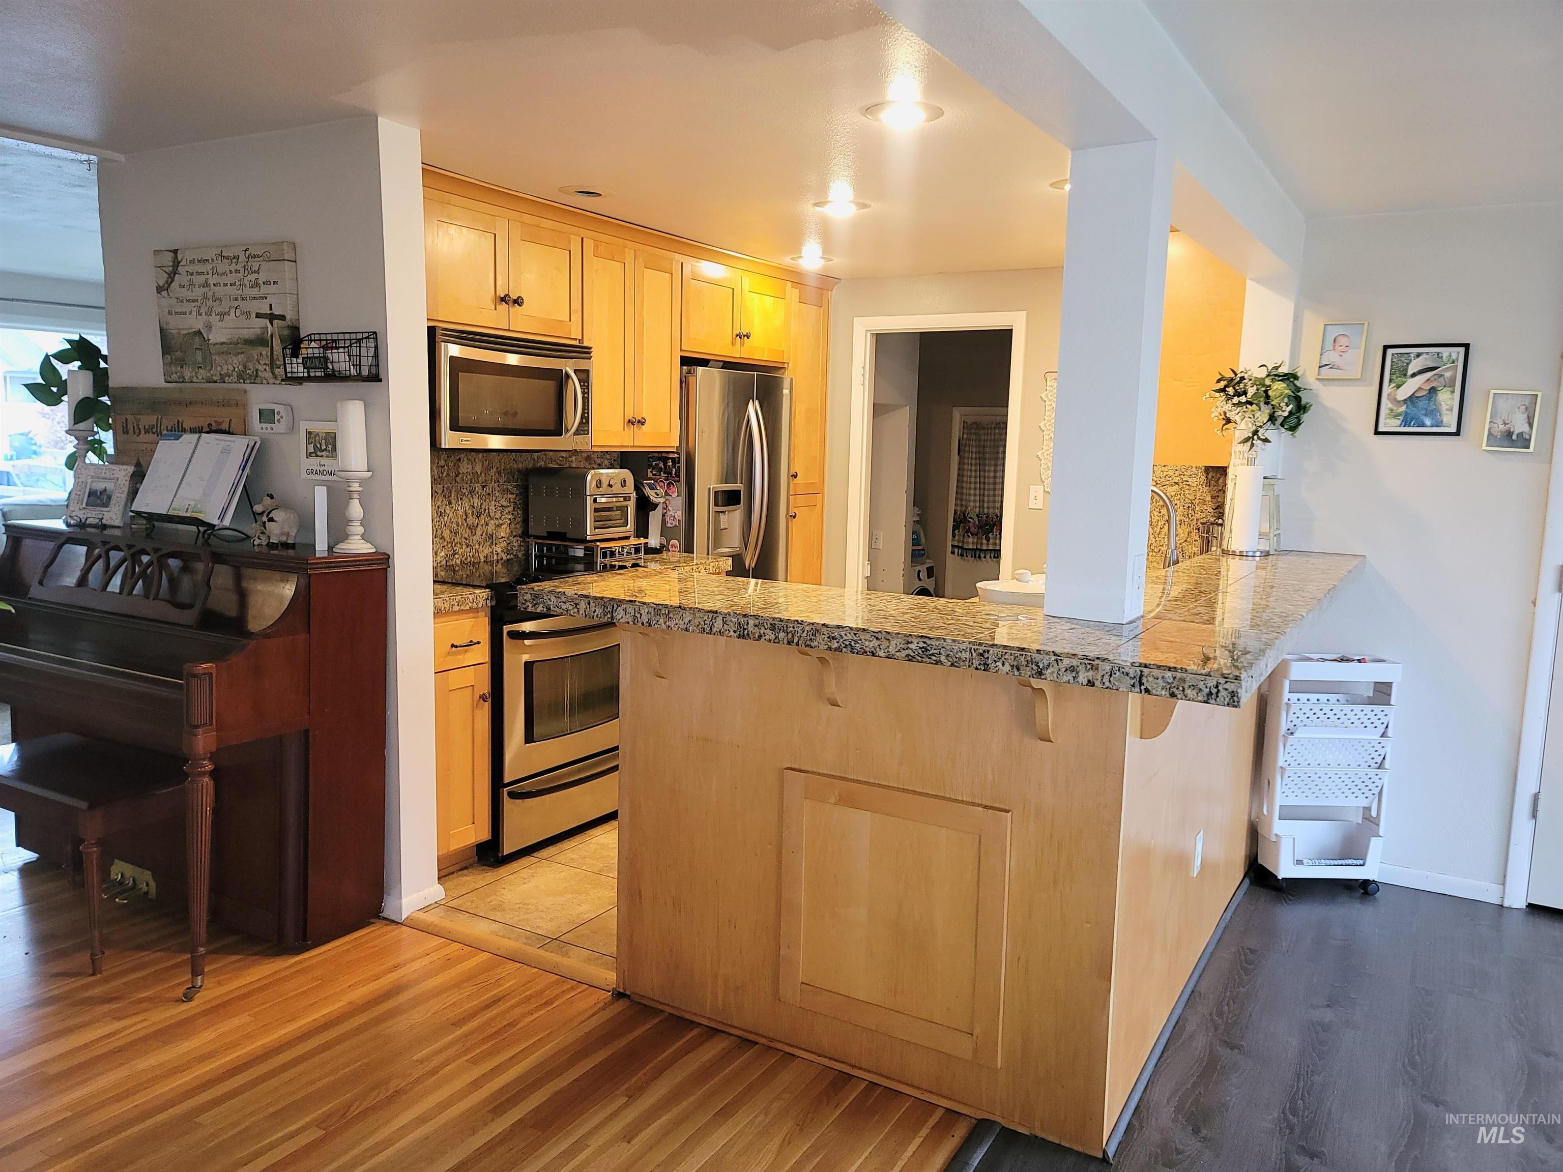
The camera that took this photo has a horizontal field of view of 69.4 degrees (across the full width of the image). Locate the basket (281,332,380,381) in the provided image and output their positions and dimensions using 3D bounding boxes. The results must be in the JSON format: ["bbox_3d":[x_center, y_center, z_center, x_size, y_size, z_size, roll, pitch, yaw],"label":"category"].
[{"bbox_3d":[-1.276,-0.650,3.184,0.275,0.135,0.110,5,8,28],"label":"basket"}]

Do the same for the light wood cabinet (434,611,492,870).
[{"bbox_3d":[-1.267,0.494,3.746,0.600,0.880,0.240,6,8,30],"label":"light wood cabinet"}]

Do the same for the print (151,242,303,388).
[{"bbox_3d":[-1.692,-0.823,3.441,0.621,0.406,0.032,5,8,28],"label":"print"}]

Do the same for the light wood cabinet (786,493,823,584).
[{"bbox_3d":[-0.088,0.040,6.069,0.460,1.075,0.427,6,8,30],"label":"light wood cabinet"}]

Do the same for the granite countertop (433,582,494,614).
[{"bbox_3d":[-1.267,0.030,3.660,0.604,0.059,0.330,6,8,30],"label":"granite countertop"}]

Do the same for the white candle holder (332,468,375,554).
[{"bbox_3d":[-1.204,-0.212,3.175,0.113,0.226,0.113,5,8,28],"label":"white candle holder"}]

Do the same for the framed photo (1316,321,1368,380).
[{"bbox_3d":[1.838,-0.770,3.700,0.136,0.182,0.018,6,8,30],"label":"framed photo"}]

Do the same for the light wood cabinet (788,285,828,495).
[{"bbox_3d":[-0.061,-1.017,5.936,0.460,1.050,0.427,6,8,30],"label":"light wood cabinet"}]

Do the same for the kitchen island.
[{"bbox_3d":[0.640,0.495,3.142,1.508,1.096,2.435,6,8,30],"label":"kitchen island"}]

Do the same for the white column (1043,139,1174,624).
[{"bbox_3d":[0.617,-0.372,2.147,0.152,0.871,0.122,6,8,30],"label":"white column"}]

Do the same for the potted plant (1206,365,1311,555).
[{"bbox_3d":[1.599,-0.424,3.786,0.320,0.620,0.290,6,8,30],"label":"potted plant"}]

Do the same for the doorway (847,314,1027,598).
[{"bbox_3d":[0.795,-0.355,5.967,0.972,2.095,0.130,6,8,30],"label":"doorway"}]

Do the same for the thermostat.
[{"bbox_3d":[-1.523,-0.501,3.385,0.137,0.086,0.030,5,8,28],"label":"thermostat"}]

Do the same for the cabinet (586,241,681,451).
[{"bbox_3d":[-0.740,-0.974,4.659,0.333,0.795,0.625,6,8,30],"label":"cabinet"}]

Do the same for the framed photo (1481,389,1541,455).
[{"bbox_3d":[2.295,-0.517,3.544,0.134,0.185,0.018,6,8,30],"label":"framed photo"}]

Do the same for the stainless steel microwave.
[{"bbox_3d":[-1.079,-0.694,4.086,0.375,0.388,0.761,6,8,30],"label":"stainless steel microwave"}]

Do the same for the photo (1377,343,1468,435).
[{"bbox_3d":[2.079,-0.637,3.660,0.245,0.292,0.020,6,8,30],"label":"photo"}]

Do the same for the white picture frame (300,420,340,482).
[{"bbox_3d":[-1.309,-0.384,3.231,0.181,0.168,0.020,6,9,29],"label":"white picture frame"}]

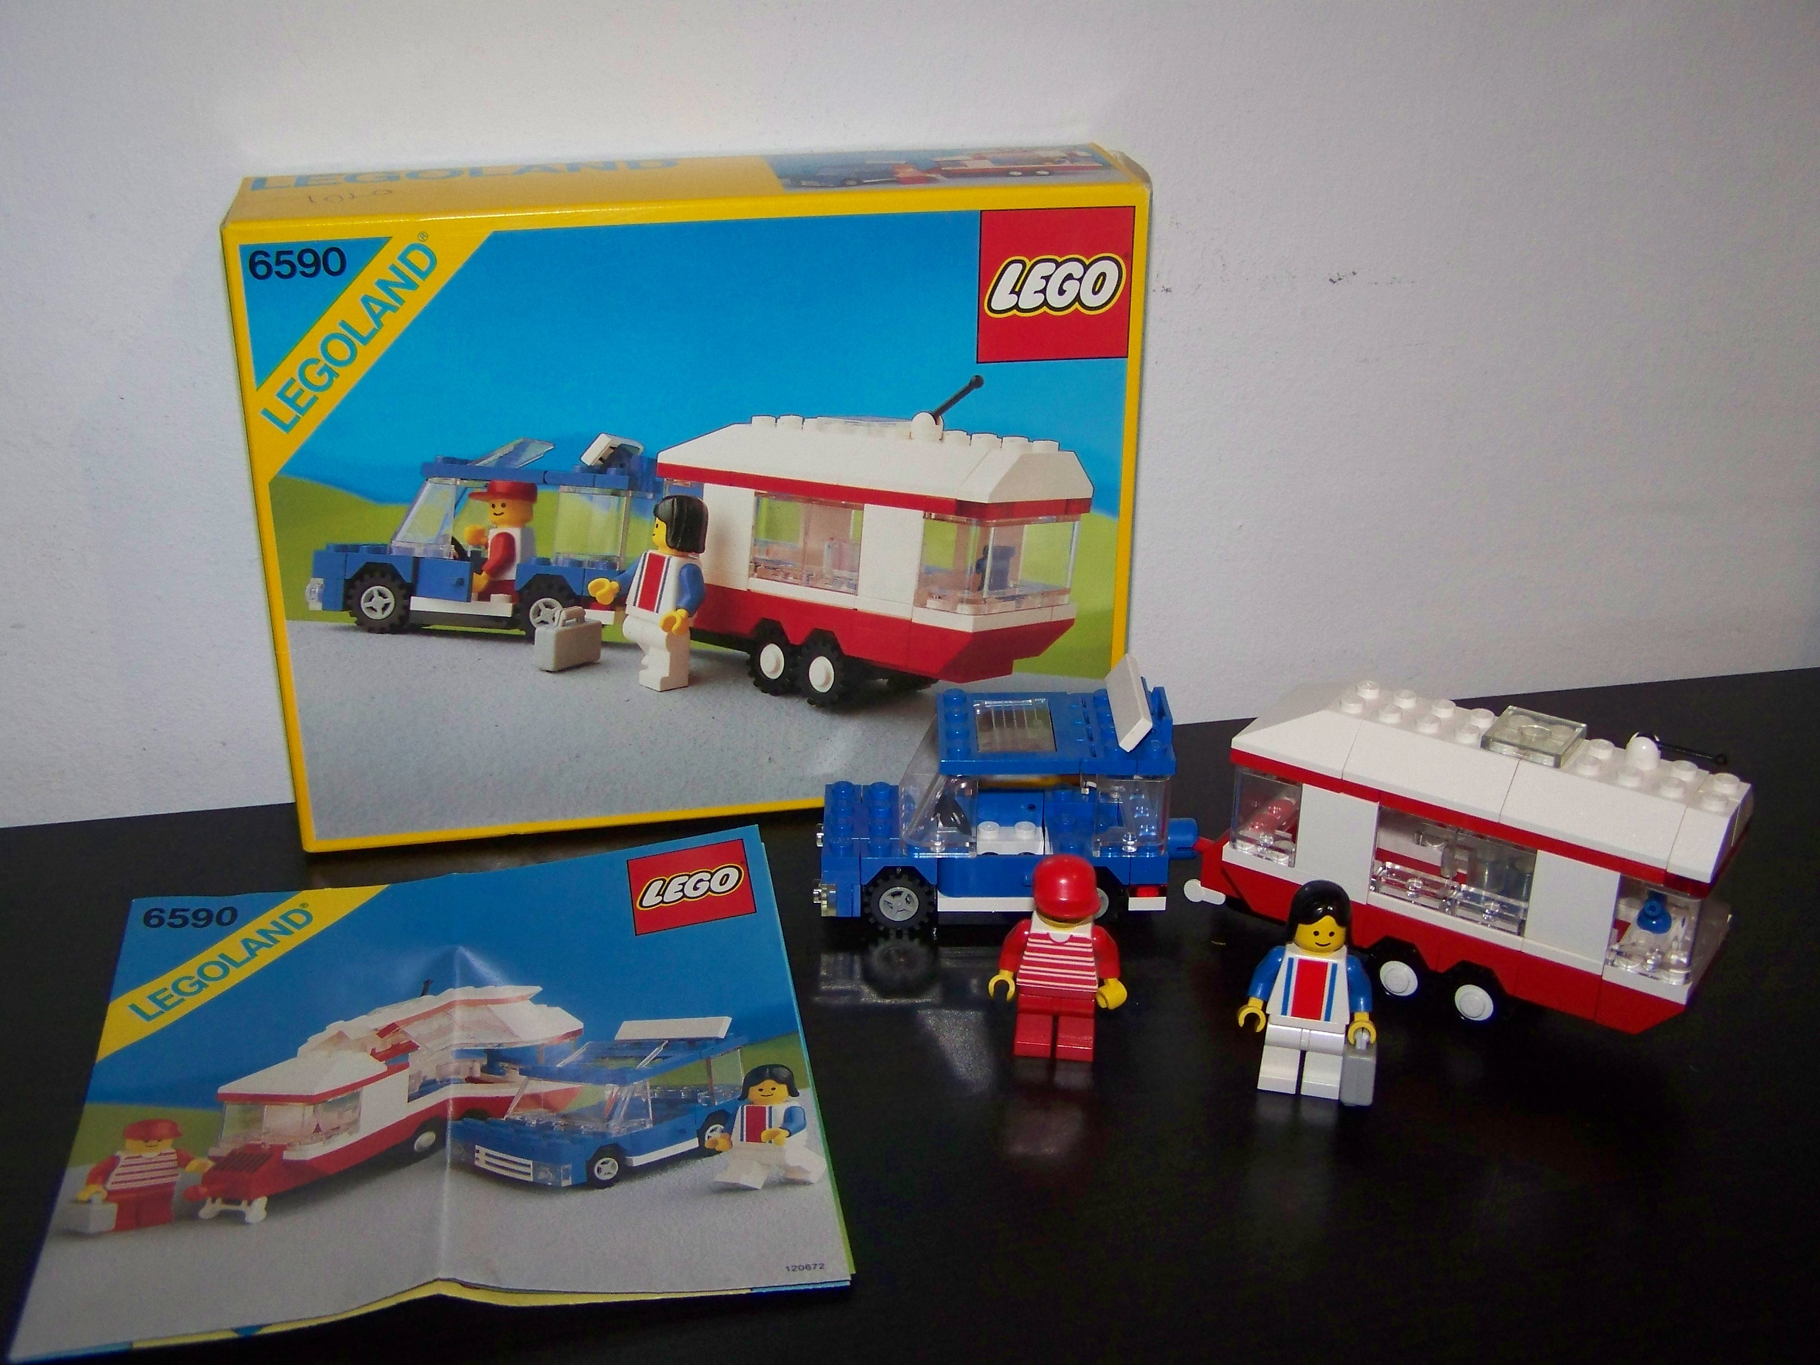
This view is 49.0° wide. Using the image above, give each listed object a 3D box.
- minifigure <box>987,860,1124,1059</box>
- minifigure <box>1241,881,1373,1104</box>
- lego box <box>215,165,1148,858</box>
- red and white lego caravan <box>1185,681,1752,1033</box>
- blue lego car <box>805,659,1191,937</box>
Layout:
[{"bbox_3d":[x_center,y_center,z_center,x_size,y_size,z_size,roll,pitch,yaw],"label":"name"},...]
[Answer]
[{"bbox_3d":[0.028,0.052,0.377,0.027,0.042,0.015,4,25,8],"label":"minifigure"},{"bbox_3d":[0.074,0.057,0.366,0.026,0.042,0.016,6,26,12],"label":"minifigure"},{"bbox_3d":[-0.049,-0.044,0.463,0.194,0.144,0.048,-5,25,-10],"label":"lego box"},{"bbox_3d":[0.106,0.031,0.397,0.111,0.064,0.034,16,29,30],"label":"red and white lego caravan"},{"bbox_3d":[0.021,0.025,0.428,0.082,0.050,0.034,0,25,0],"label":"blue lego car"}]

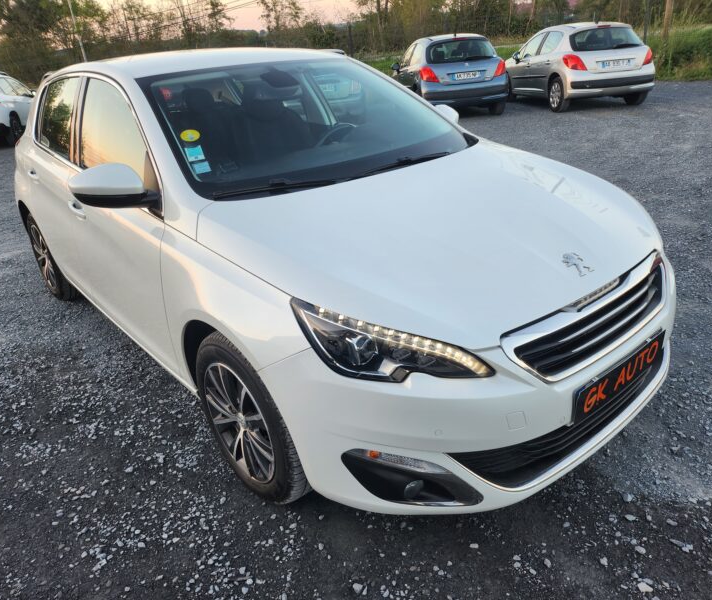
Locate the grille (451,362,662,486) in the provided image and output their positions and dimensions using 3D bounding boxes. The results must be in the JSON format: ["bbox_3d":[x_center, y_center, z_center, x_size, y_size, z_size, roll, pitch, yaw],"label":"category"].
[{"bbox_3d":[0.767,0.326,1.810,1.140,0.190,0.170,-22,30,-35],"label":"grille"}]

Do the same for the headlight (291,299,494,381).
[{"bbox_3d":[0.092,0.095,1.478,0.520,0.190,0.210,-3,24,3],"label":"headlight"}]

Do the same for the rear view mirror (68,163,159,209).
[{"bbox_3d":[-0.895,-0.414,2.034,0.260,0.180,0.170,-22,30,-35],"label":"rear view mirror"}]

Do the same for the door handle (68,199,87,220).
[{"bbox_3d":[-1.271,-0.414,2.529,0.060,0.050,0.210,-22,30,-35],"label":"door handle"}]

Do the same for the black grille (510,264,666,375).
[{"bbox_3d":[0.762,0.051,1.671,0.860,0.140,0.120,-22,30,-35],"label":"black grille"}]

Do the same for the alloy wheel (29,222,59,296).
[{"bbox_3d":[-2.044,-0.315,3.788,0.170,0.450,0.450,-22,30,-35],"label":"alloy wheel"}]

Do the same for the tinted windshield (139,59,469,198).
[{"bbox_3d":[-0.194,-0.841,2.457,1.430,0.140,0.900,-22,57,-35],"label":"tinted windshield"}]

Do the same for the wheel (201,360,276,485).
[{"bbox_3d":[-0.341,0.398,1.930,0.170,0.450,0.450,-22,30,-35],"label":"wheel"}]

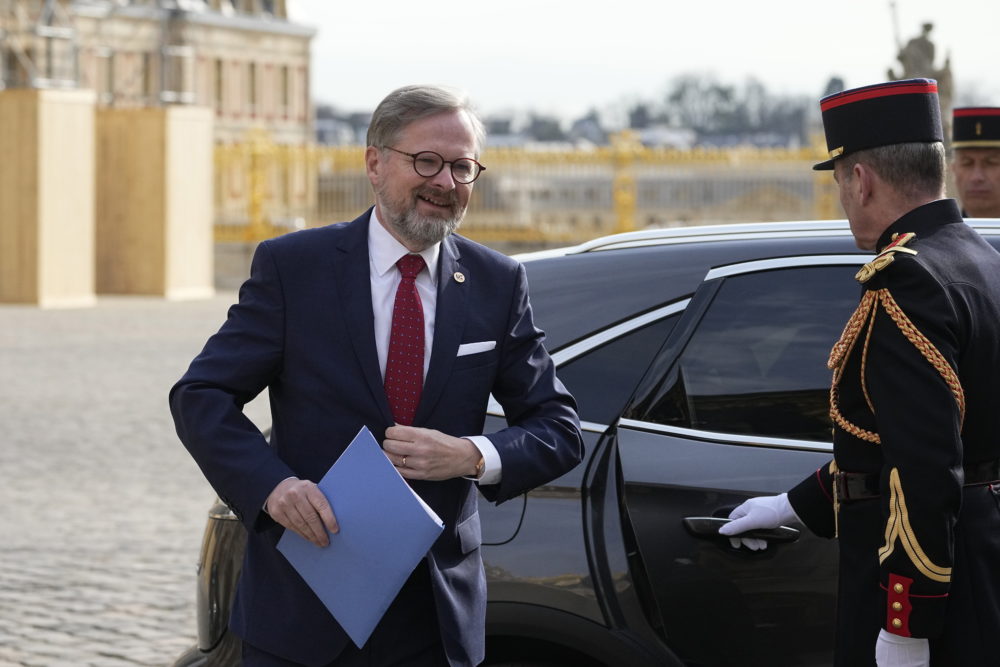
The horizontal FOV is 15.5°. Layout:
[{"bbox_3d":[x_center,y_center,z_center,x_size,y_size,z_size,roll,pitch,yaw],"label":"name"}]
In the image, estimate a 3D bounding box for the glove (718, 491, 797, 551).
[{"bbox_3d":[0.446,0.323,6.330,0.135,0.100,0.090,1,3,22],"label":"glove"}]

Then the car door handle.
[{"bbox_3d":[0.419,0.340,6.360,0.212,0.033,0.045,5,5,22],"label":"car door handle"}]

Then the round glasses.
[{"bbox_3d":[-0.116,-0.271,5.800,0.138,0.046,0.140,11,3,-31],"label":"round glasses"}]

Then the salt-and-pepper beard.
[{"bbox_3d":[-0.124,-0.185,5.790,0.142,0.105,0.100,11,3,-31],"label":"salt-and-pepper beard"}]

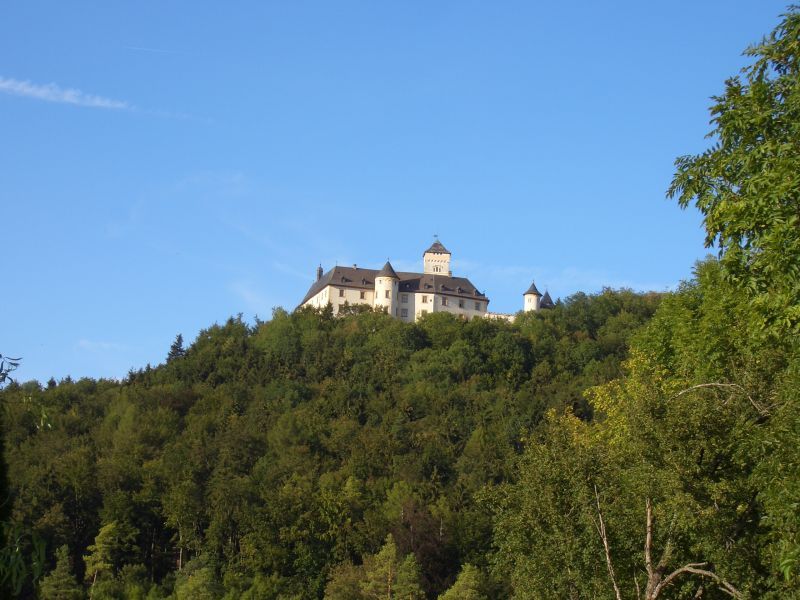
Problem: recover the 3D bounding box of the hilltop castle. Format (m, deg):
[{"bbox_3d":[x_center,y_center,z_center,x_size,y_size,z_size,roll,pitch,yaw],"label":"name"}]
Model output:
[{"bbox_3d":[9.400,-3.500,485.000,68.500,28.900,33.000,4,-13,-18],"label":"hilltop castle"}]

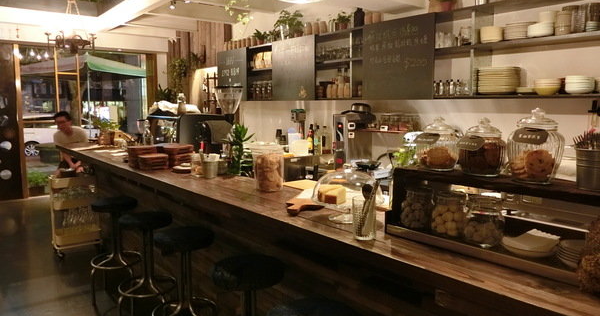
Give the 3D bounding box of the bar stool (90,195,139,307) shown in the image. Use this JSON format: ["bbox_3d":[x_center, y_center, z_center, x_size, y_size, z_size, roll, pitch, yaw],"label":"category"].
[{"bbox_3d":[-1.397,0.705,3.315,0.355,0.750,0.355,-1,7,-9],"label":"bar stool"}]

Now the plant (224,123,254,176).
[{"bbox_3d":[-0.423,-0.065,3.029,0.190,0.335,0.190,0,7,0],"label":"plant"}]

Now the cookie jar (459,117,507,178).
[{"bbox_3d":[0.619,-0.041,1.459,0.148,0.188,0.148,0,7,0],"label":"cookie jar"}]

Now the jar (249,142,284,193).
[{"bbox_3d":[-0.189,0.050,2.394,0.172,0.250,0.172,0,7,0],"label":"jar"}]

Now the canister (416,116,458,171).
[{"bbox_3d":[0.516,-0.056,1.608,0.148,0.194,0.148,0,7,0],"label":"canister"}]

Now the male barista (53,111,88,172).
[{"bbox_3d":[-2.860,0.112,5.443,0.500,1.340,0.500,-2,7,-18],"label":"male barista"}]

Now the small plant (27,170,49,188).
[{"bbox_3d":[-4.574,0.375,7.550,0.320,0.340,0.340,-6,9,-39],"label":"small plant"}]

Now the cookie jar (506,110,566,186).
[{"bbox_3d":[0.720,-0.041,1.319,0.153,0.221,0.153,-6,9,-39],"label":"cookie jar"}]

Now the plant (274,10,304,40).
[{"bbox_3d":[-0.098,-1.298,4.319,0.270,0.300,0.310,-6,9,-39],"label":"plant"}]

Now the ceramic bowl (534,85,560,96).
[{"bbox_3d":[1.487,-0.406,2.603,0.138,0.060,0.138,-6,9,-39],"label":"ceramic bowl"}]

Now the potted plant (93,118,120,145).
[{"bbox_3d":[-2.330,-0.317,5.218,0.280,0.317,0.300,-6,9,-39],"label":"potted plant"}]

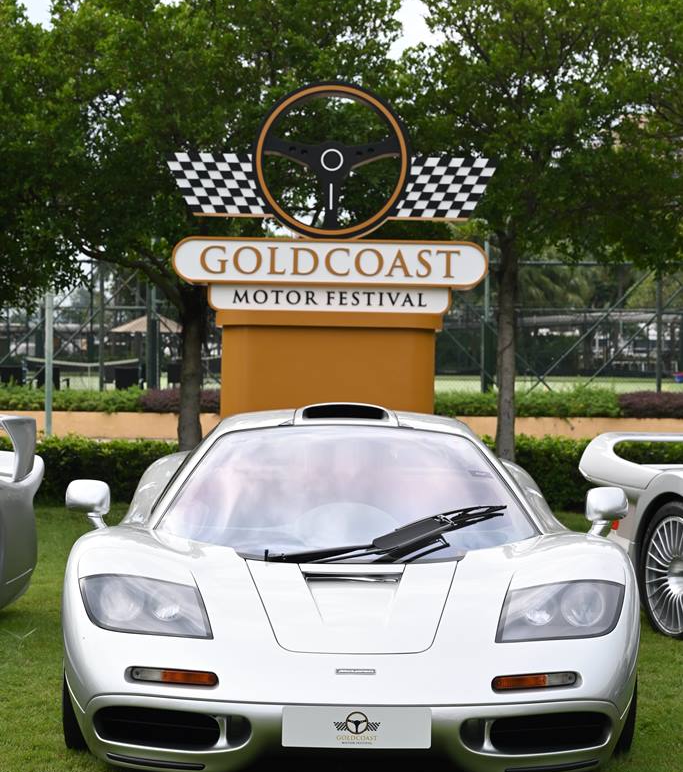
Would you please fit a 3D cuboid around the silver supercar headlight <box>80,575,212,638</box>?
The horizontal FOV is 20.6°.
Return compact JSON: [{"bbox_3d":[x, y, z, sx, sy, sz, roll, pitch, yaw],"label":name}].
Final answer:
[{"bbox_3d":[-0.577,0.648,5.540,0.380,0.150,0.320,1,1,-1],"label":"silver supercar headlight"}]

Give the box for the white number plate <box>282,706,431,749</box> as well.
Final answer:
[{"bbox_3d":[0.041,0.933,5.130,0.405,0.115,0.020,1,1,-1],"label":"white number plate"}]

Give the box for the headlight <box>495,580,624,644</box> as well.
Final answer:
[{"bbox_3d":[0.648,0.664,5.540,0.380,0.150,0.320,1,1,-1],"label":"headlight"}]

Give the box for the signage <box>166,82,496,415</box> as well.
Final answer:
[{"bbox_3d":[-0.086,-0.572,13.500,2.360,3.200,0.700,1,1,0],"label":"signage"}]

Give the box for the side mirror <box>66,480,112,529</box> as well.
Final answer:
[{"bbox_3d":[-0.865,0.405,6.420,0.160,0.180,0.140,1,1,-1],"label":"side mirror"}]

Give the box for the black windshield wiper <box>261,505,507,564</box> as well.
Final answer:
[{"bbox_3d":[0.145,0.495,6.350,0.830,0.170,0.480,1,1,-1],"label":"black windshield wiper"}]

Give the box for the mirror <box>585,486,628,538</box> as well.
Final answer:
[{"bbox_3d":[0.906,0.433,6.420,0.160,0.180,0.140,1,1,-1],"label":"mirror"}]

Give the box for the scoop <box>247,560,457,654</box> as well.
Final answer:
[{"bbox_3d":[0.033,0.656,5.640,0.660,0.190,0.720,1,1,-1],"label":"scoop"}]

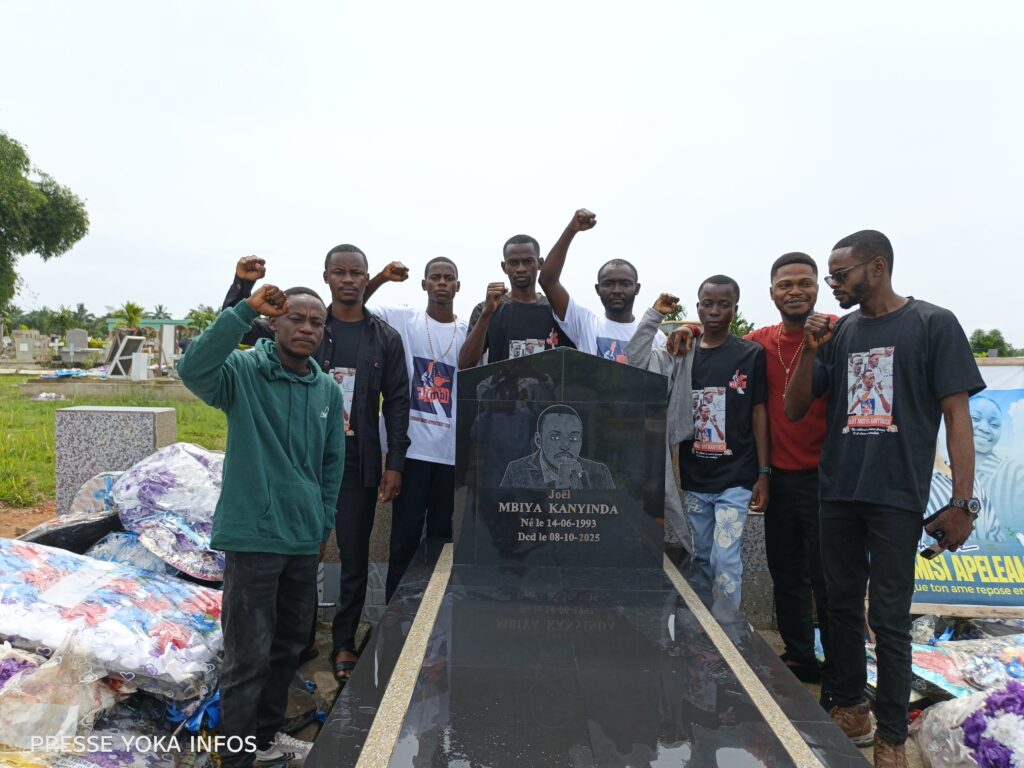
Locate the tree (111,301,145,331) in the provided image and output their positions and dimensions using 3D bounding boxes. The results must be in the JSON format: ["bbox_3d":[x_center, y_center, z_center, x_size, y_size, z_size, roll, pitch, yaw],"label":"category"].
[{"bbox_3d":[-18.107,-2.258,32.090,1.600,3.343,1.600,1,3,0],"label":"tree"}]

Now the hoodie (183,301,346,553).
[{"bbox_3d":[-0.829,0.142,2.270,0.560,0.830,0.400,0,3,-27],"label":"hoodie"}]

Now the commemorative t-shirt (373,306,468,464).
[{"bbox_3d":[-0.426,0.012,3.200,0.540,0.760,0.280,1,3,-7],"label":"commemorative t-shirt"}]

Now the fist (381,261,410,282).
[{"bbox_3d":[-0.539,-0.516,3.120,0.110,0.100,0.095,0,3,-21],"label":"fist"}]

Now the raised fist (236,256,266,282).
[{"bbox_3d":[-1.041,-0.458,2.720,0.110,0.105,0.095,0,3,-23],"label":"raised fist"}]

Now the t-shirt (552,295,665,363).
[{"bbox_3d":[0.446,0.002,3.020,0.520,0.740,0.290,1,3,7],"label":"t-shirt"}]

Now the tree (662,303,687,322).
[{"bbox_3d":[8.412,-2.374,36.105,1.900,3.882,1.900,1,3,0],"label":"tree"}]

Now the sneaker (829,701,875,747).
[{"bbox_3d":[1.100,1.136,2.260,0.290,0.140,0.110,-1,4,-37],"label":"sneaker"}]

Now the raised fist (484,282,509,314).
[{"bbox_3d":[-0.067,-0.371,2.950,0.095,0.120,0.095,1,3,-3],"label":"raised fist"}]

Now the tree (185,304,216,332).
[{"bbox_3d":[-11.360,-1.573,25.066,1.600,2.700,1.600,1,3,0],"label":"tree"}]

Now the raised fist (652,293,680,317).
[{"bbox_3d":[0.640,-0.330,2.820,0.105,0.100,0.095,1,3,-3],"label":"raised fist"}]

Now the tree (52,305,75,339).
[{"bbox_3d":[-23.753,-2.545,36.090,1.600,3.327,1.600,1,3,0],"label":"tree"}]

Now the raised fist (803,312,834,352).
[{"bbox_3d":[0.991,-0.170,2.200,0.100,0.120,0.100,2,3,21],"label":"raised fist"}]

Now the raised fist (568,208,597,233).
[{"bbox_3d":[0.311,-0.721,3.000,0.110,0.105,0.095,0,3,-11],"label":"raised fist"}]

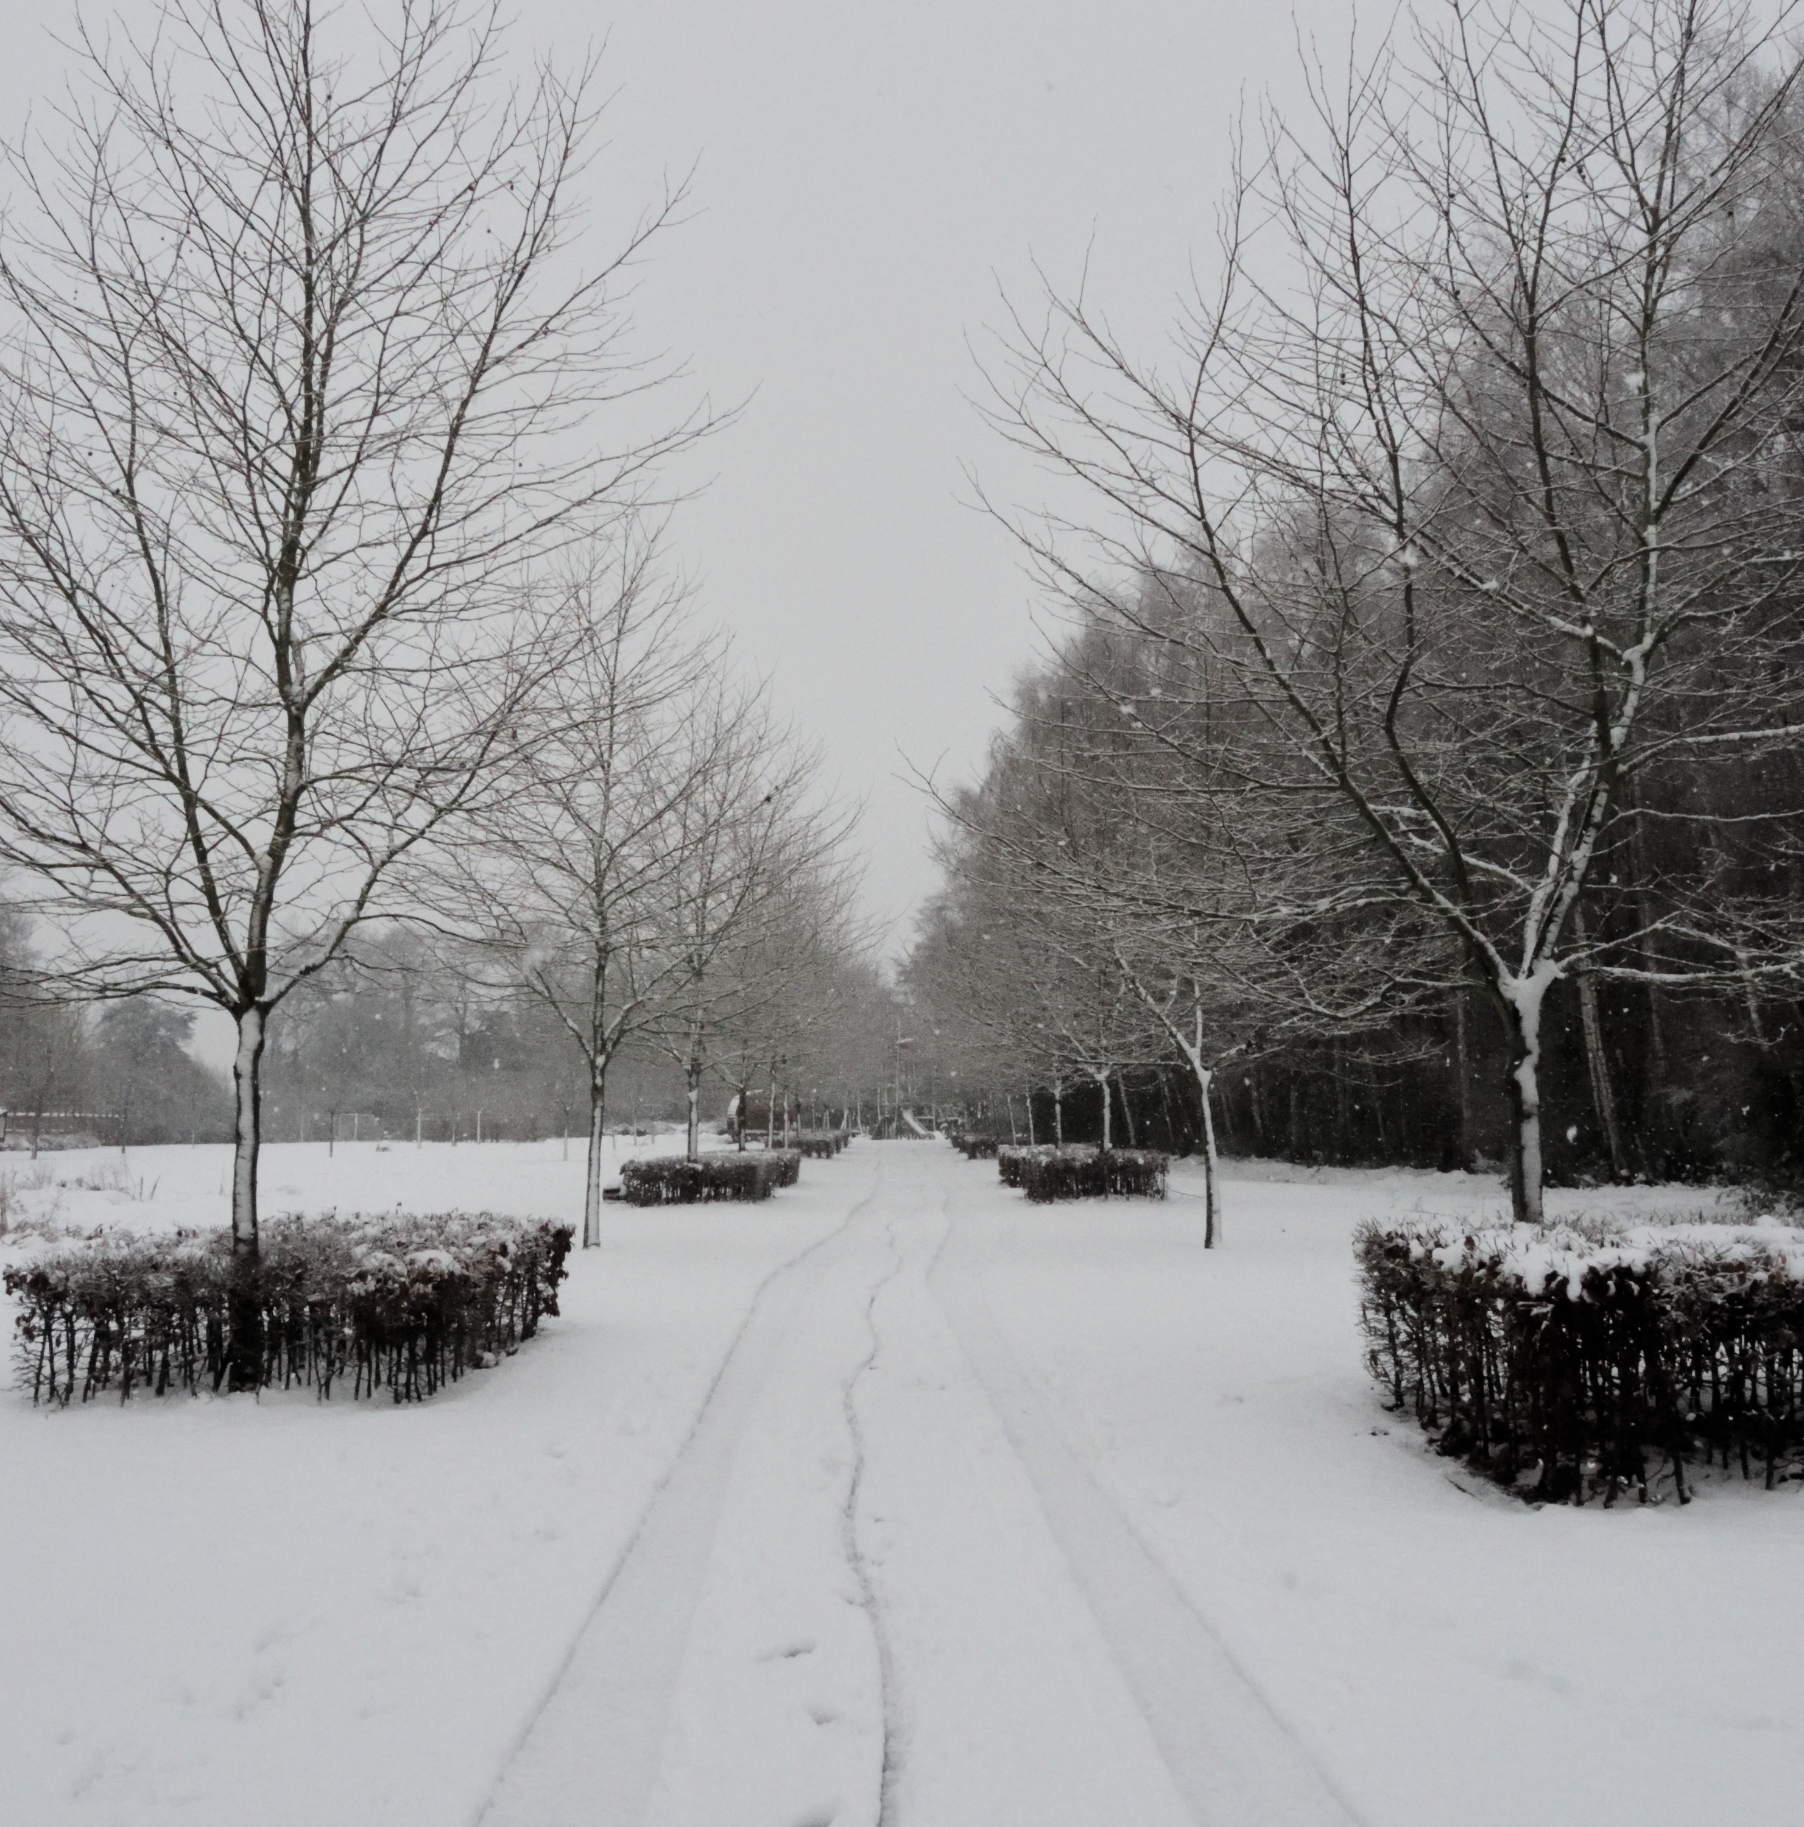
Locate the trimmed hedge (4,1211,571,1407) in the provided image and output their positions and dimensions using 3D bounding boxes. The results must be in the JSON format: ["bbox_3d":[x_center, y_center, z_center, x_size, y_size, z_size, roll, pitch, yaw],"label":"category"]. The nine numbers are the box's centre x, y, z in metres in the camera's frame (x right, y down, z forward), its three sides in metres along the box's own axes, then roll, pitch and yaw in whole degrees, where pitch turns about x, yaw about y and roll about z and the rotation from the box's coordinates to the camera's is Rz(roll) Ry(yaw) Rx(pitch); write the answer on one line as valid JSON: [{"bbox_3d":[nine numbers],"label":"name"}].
[{"bbox_3d":[-3.600,2.422,12.169,2.500,0.760,3.300,0,-6,0],"label":"trimmed hedge"}]

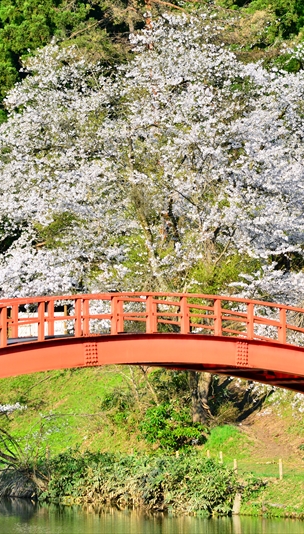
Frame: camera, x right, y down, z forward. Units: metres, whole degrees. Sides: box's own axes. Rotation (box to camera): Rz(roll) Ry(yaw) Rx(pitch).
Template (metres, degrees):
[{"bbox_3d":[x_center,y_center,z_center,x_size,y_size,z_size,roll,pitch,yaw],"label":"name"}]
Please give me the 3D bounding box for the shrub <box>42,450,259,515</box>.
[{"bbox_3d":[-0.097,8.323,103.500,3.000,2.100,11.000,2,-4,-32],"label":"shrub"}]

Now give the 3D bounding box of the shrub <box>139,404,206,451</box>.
[{"bbox_3d":[0.880,6.889,114.500,2.900,1.950,2.400,0,-3,0],"label":"shrub"}]

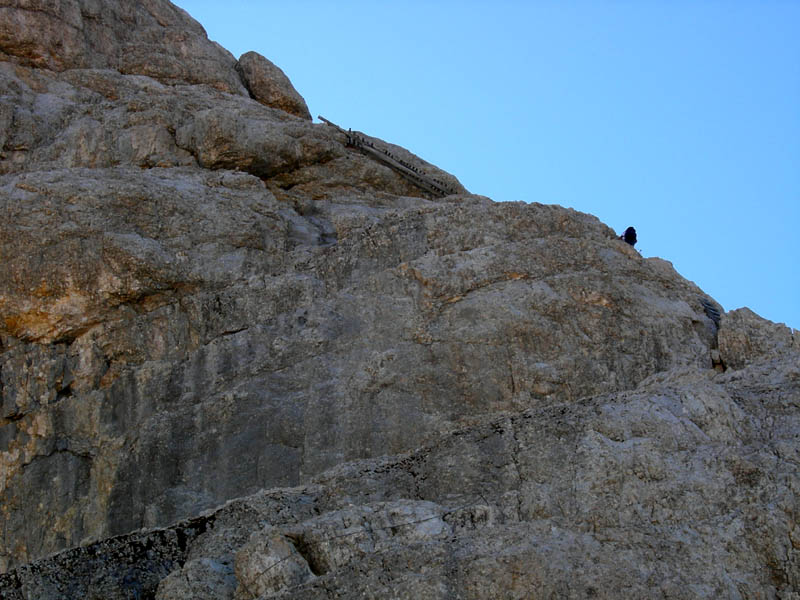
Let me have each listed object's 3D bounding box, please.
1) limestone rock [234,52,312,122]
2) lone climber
[{"bbox_3d":[-5.966,-10.215,107.000,3.400,3.100,2.700,0,-25,0],"label":"limestone rock"},{"bbox_3d":[10.397,-2.616,102.000,0.650,1.500,0.650,-20,-32,37],"label":"lone climber"}]

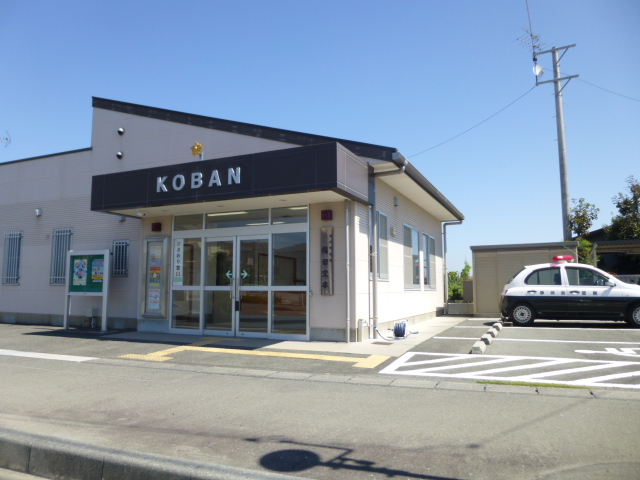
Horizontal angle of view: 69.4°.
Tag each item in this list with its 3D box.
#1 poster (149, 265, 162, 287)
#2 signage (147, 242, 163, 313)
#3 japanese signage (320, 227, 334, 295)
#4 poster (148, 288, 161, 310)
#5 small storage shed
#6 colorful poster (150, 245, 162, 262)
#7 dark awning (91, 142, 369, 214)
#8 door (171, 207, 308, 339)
[{"bbox_3d":[-3.548,0.800,9.965,0.310,0.412,0.015,-3,-6,25],"label":"poster"},{"bbox_3d":[-3.568,0.807,9.974,0.447,1.530,0.040,-3,-6,25],"label":"signage"},{"bbox_3d":[0.137,0.378,8.264,0.244,1.220,0.040,-3,-6,25],"label":"japanese signage"},{"bbox_3d":[-3.552,1.272,9.918,0.303,0.417,0.015,-3,-6,25],"label":"poster"},{"bbox_3d":[6.849,1.394,15.450,3.150,2.320,1.900,-3,-6,25],"label":"small storage shed"},{"bbox_3d":[-3.544,0.344,10.011,0.294,0.417,0.015,-3,-6,25],"label":"colorful poster"},{"bbox_3d":[-1.891,-0.987,8.992,5.462,0.727,1.434,-3,-6,25],"label":"dark awning"},{"bbox_3d":[-1.653,0.635,9.125,3.249,2.500,0.100,-3,-6,25],"label":"door"}]

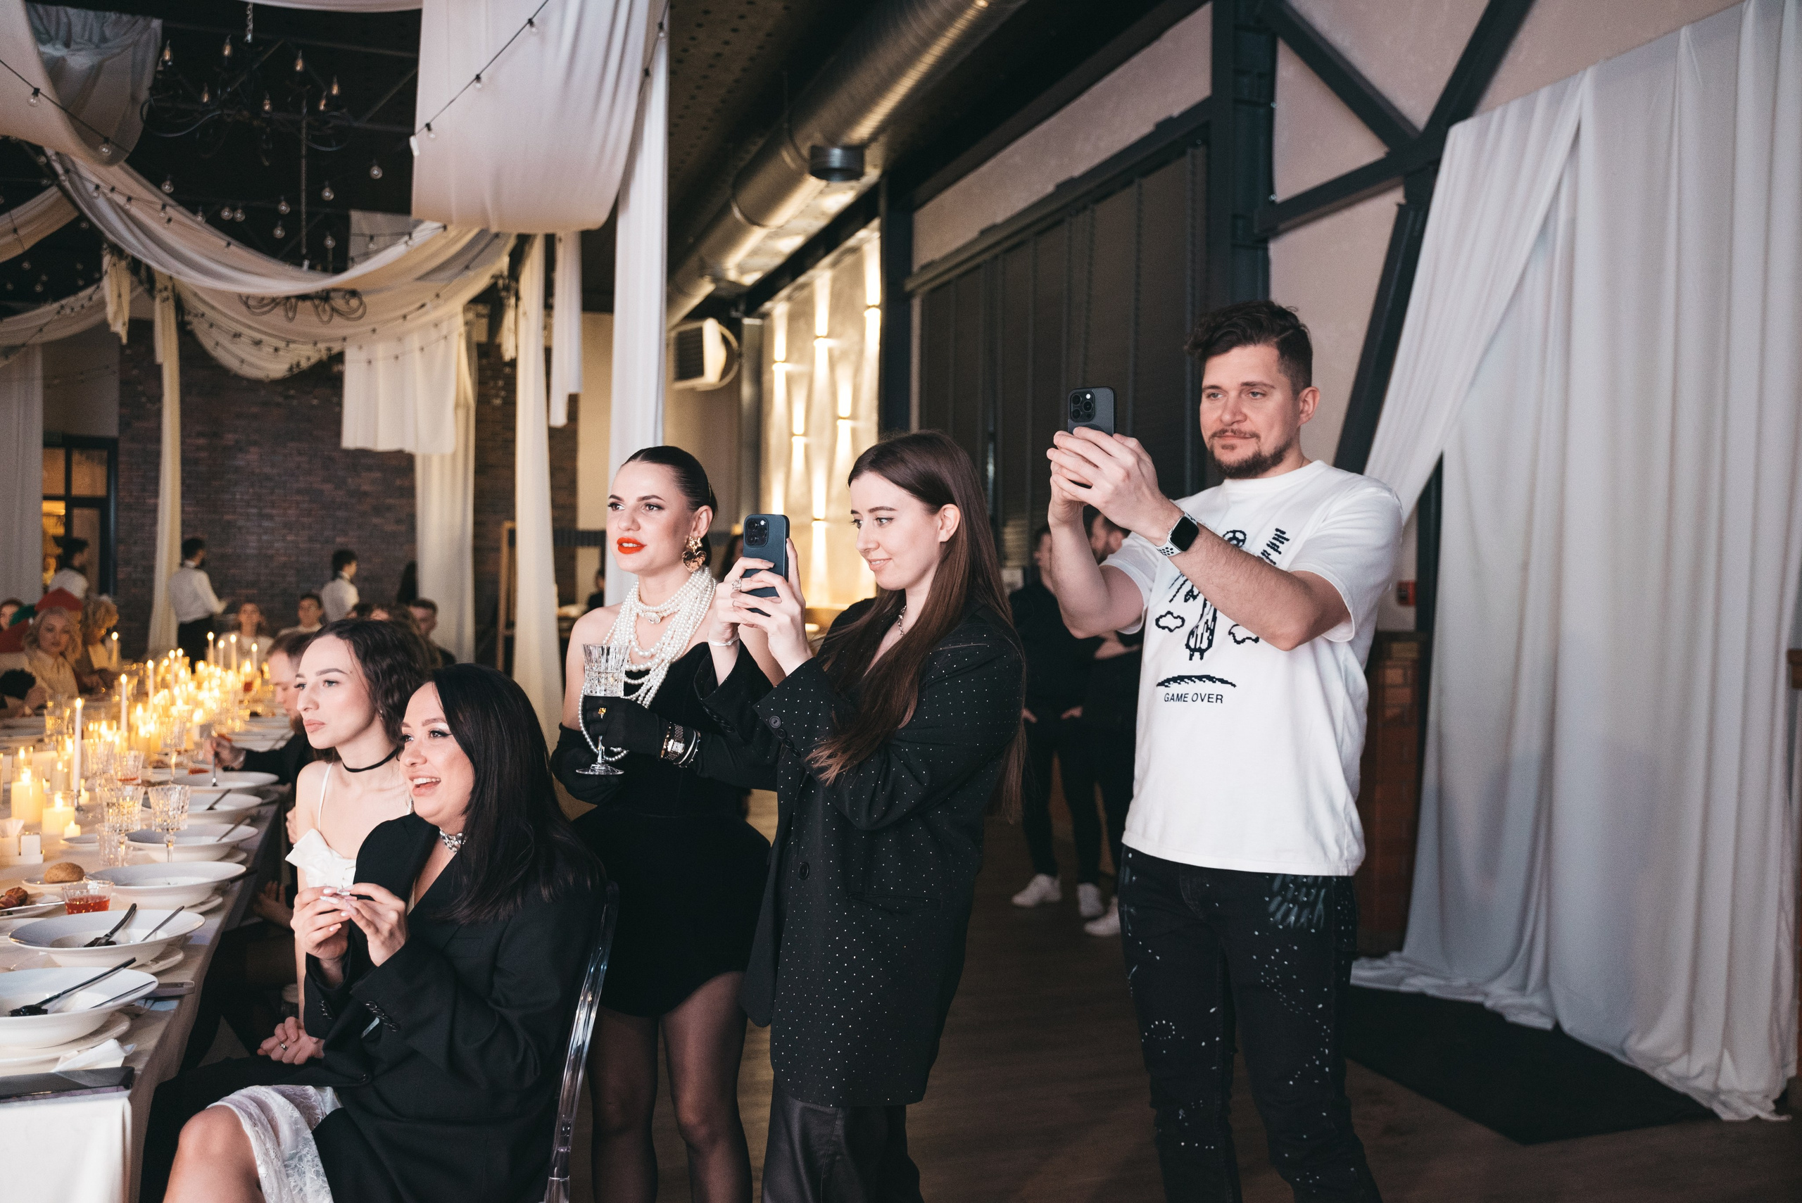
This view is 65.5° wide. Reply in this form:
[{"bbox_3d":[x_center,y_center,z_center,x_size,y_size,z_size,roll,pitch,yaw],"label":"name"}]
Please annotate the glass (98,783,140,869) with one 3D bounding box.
[{"bbox_3d":[-1.889,0.545,3.400,0.082,0.205,0.082,1,1,0],"label":"glass"}]

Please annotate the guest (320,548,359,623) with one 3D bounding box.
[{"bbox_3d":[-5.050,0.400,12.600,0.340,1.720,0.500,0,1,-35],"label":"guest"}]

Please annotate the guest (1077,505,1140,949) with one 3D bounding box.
[{"bbox_3d":[0.910,0.500,5.950,0.360,1.780,0.500,0,1,-26],"label":"guest"}]

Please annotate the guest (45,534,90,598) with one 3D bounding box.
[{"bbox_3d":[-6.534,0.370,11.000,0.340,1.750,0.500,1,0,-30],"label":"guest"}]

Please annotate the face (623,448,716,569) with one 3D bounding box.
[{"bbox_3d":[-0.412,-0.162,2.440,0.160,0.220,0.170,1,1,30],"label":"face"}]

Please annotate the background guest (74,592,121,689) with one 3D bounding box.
[{"bbox_3d":[-4.850,0.640,8.700,0.700,1.310,0.520,1,1,6],"label":"background guest"}]

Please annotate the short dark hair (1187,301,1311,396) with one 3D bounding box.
[{"bbox_3d":[0.522,-0.375,2.090,0.175,0.150,0.215,1,0,37],"label":"short dark hair"}]

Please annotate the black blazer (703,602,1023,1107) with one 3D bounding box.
[{"bbox_3d":[-0.053,0.373,2.090,0.490,0.750,0.450,1,0,-41],"label":"black blazer"}]

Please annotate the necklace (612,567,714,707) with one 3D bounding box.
[{"bbox_3d":[-0.391,0.057,2.310,0.160,0.225,0.150,1,0,30],"label":"necklace"}]

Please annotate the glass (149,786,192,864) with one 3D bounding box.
[{"bbox_3d":[-1.575,0.503,3.020,0.081,0.212,0.081,1,0,0],"label":"glass"}]

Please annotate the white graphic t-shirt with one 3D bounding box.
[{"bbox_3d":[0.518,0.101,2.110,0.470,0.625,0.350,1,0,44],"label":"white graphic t-shirt"}]

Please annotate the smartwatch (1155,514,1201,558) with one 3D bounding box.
[{"bbox_3d":[0.387,-0.091,1.950,0.040,0.065,0.058,38,-3,-14],"label":"smartwatch"}]

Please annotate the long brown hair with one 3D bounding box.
[{"bbox_3d":[0.030,0.035,2.140,0.290,0.560,0.250,0,1,-37],"label":"long brown hair"}]

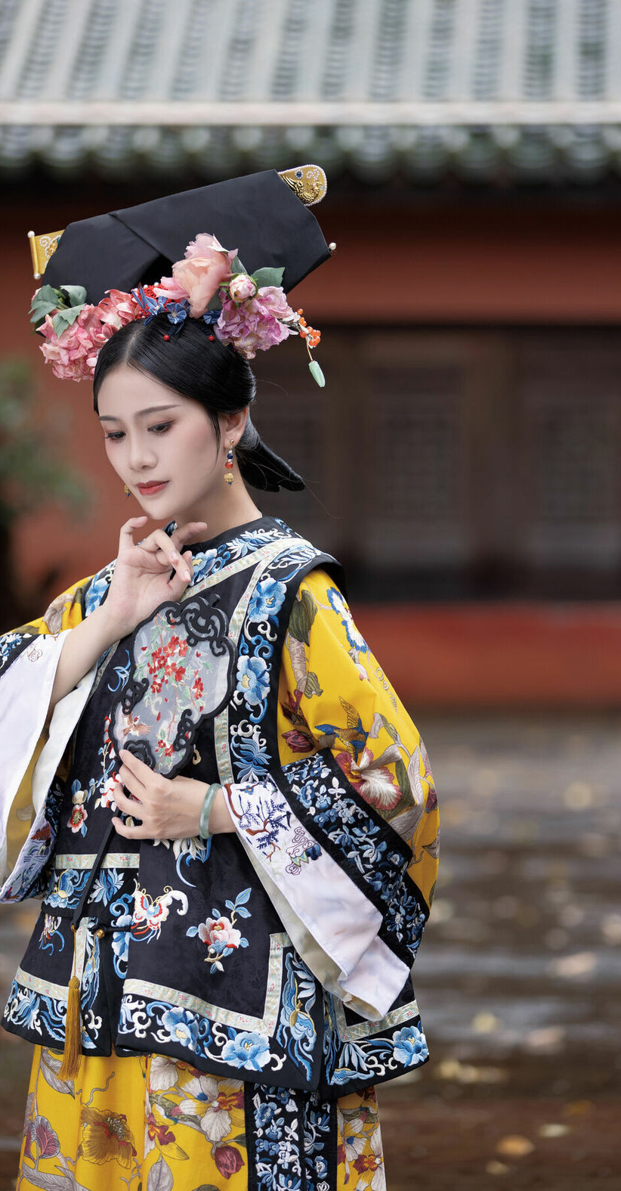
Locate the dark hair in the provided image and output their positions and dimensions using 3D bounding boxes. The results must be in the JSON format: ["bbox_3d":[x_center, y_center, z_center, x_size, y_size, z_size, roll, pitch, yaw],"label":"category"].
[{"bbox_3d":[-0.124,-0.199,4.429,0.166,0.220,0.250,-8,7,36],"label":"dark hair"}]

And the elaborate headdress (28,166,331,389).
[{"bbox_3d":[-0.142,-0.346,4.420,0.385,0.215,0.155,-8,7,36],"label":"elaborate headdress"}]

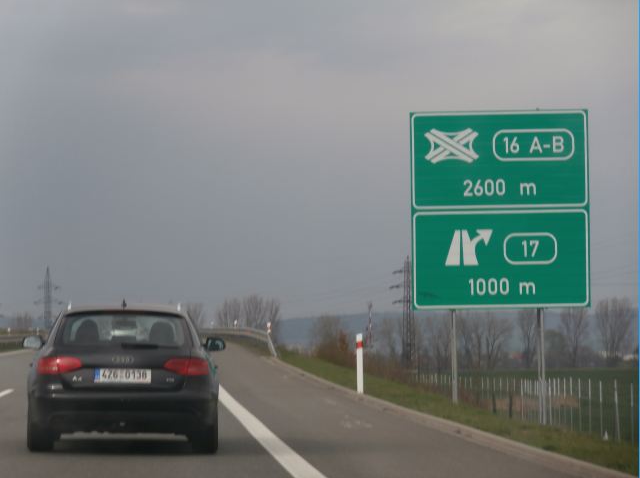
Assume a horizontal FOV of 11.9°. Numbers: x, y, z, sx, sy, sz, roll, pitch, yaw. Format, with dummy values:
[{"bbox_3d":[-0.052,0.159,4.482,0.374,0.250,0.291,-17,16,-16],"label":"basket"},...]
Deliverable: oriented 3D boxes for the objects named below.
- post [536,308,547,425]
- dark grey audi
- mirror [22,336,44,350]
[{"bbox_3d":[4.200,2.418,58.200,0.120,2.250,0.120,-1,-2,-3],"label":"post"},{"bbox_3d":[-1.962,1.345,30.700,1.950,1.450,4.700,0,-2,-3],"label":"dark grey audi"},{"bbox_3d":[-2.913,1.052,31.200,0.215,0.140,0.120,0,-2,-3],"label":"mirror"}]

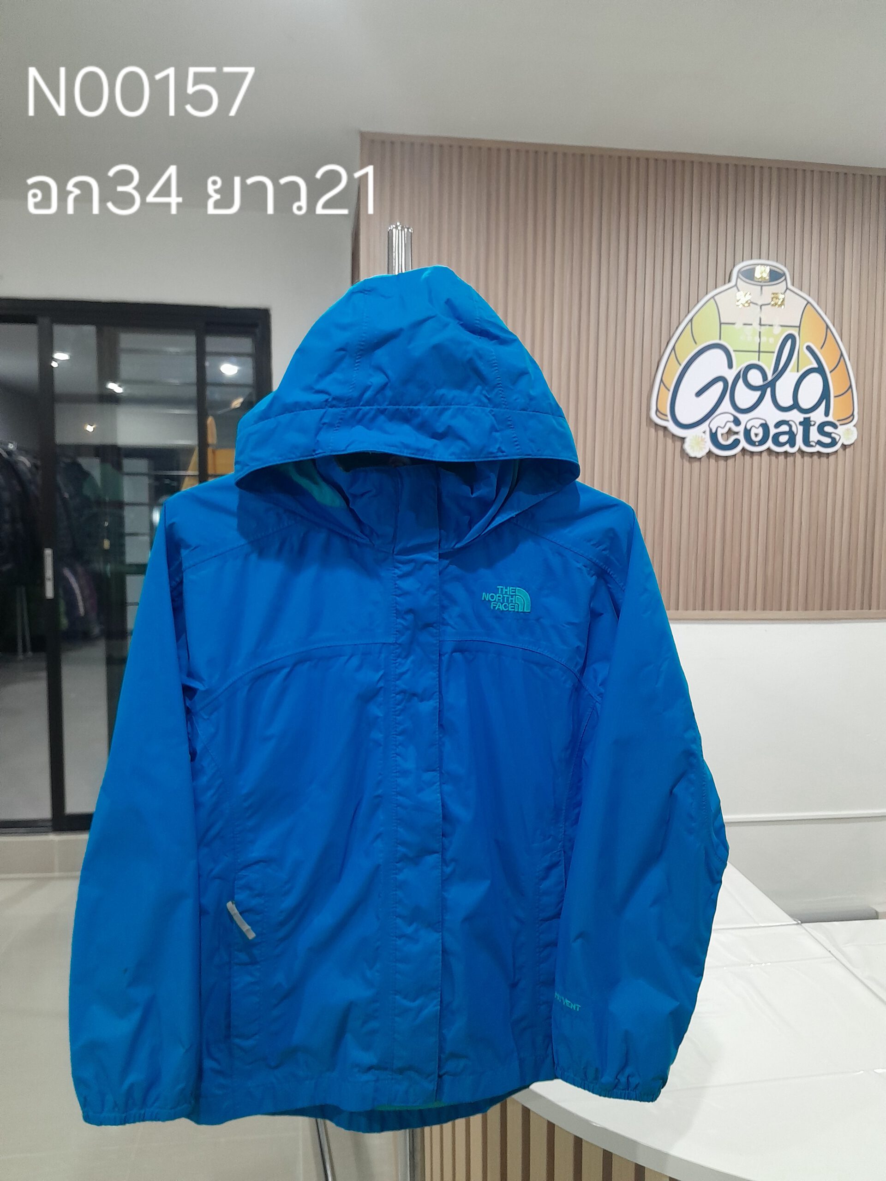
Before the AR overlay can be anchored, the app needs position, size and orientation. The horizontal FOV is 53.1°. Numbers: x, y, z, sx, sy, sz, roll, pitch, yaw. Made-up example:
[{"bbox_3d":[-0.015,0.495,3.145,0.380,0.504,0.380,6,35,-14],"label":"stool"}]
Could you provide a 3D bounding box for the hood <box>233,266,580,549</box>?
[{"bbox_3d":[-0.036,-0.163,0.775,0.285,0.250,0.215,0,5,-7],"label":"hood"}]

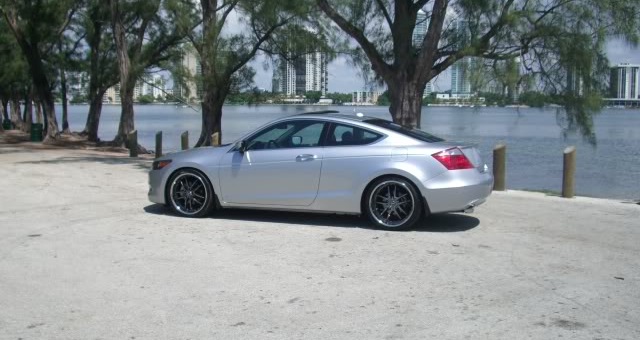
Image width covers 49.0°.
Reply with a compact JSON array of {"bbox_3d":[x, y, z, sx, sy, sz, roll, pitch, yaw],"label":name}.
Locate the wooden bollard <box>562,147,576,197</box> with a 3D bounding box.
[{"bbox_3d":[4.131,0.031,11.606,0.205,0.845,0.205,0,5,0],"label":"wooden bollard"}]

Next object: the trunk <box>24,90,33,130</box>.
[{"bbox_3d":[-18.698,-3.814,45.022,0.480,2.545,0.480,0,5,0],"label":"trunk"}]

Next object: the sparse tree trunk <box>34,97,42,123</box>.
[{"bbox_3d":[-19.087,-3.878,47.585,0.450,2.187,0.450,0,5,0],"label":"sparse tree trunk"}]

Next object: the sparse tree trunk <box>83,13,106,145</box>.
[{"bbox_3d":[-9.986,-3.961,30.851,0.950,5.469,0.850,0,5,0],"label":"sparse tree trunk"}]

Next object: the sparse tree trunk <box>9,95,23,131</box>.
[{"bbox_3d":[-19.572,-3.696,45.123,0.750,2.292,0.700,0,5,0],"label":"sparse tree trunk"}]

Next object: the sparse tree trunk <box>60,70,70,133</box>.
[{"bbox_3d":[-14.945,-4.010,41.166,0.420,3.608,0.420,0,5,0],"label":"sparse tree trunk"}]

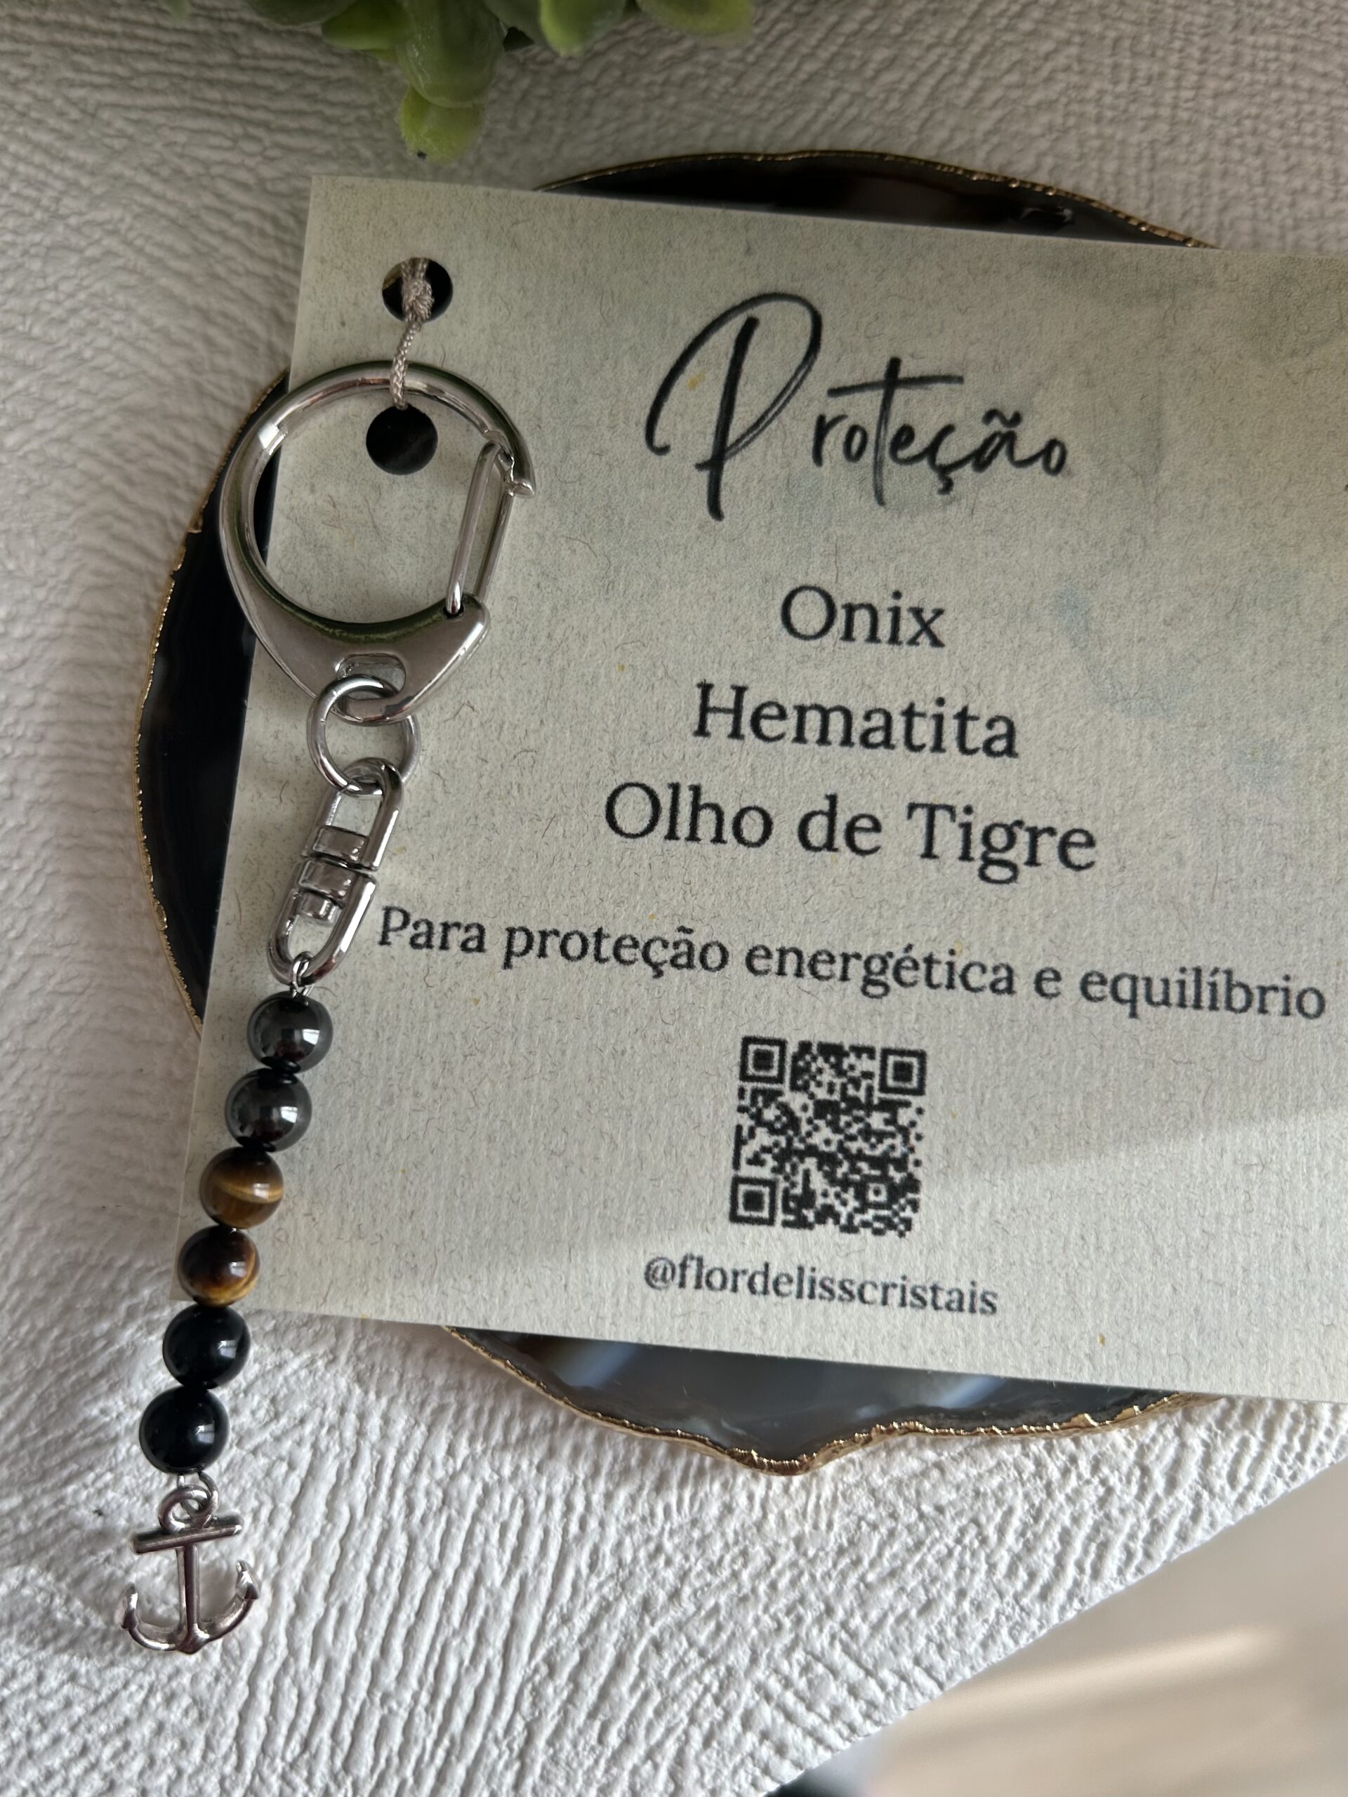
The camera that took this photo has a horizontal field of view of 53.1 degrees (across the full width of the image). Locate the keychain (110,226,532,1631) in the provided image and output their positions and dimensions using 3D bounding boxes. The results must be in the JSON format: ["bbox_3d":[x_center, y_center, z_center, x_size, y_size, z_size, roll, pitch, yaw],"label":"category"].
[{"bbox_3d":[-0.036,0.004,0.125,0.029,0.011,0.123,10,83,1],"label":"keychain"}]

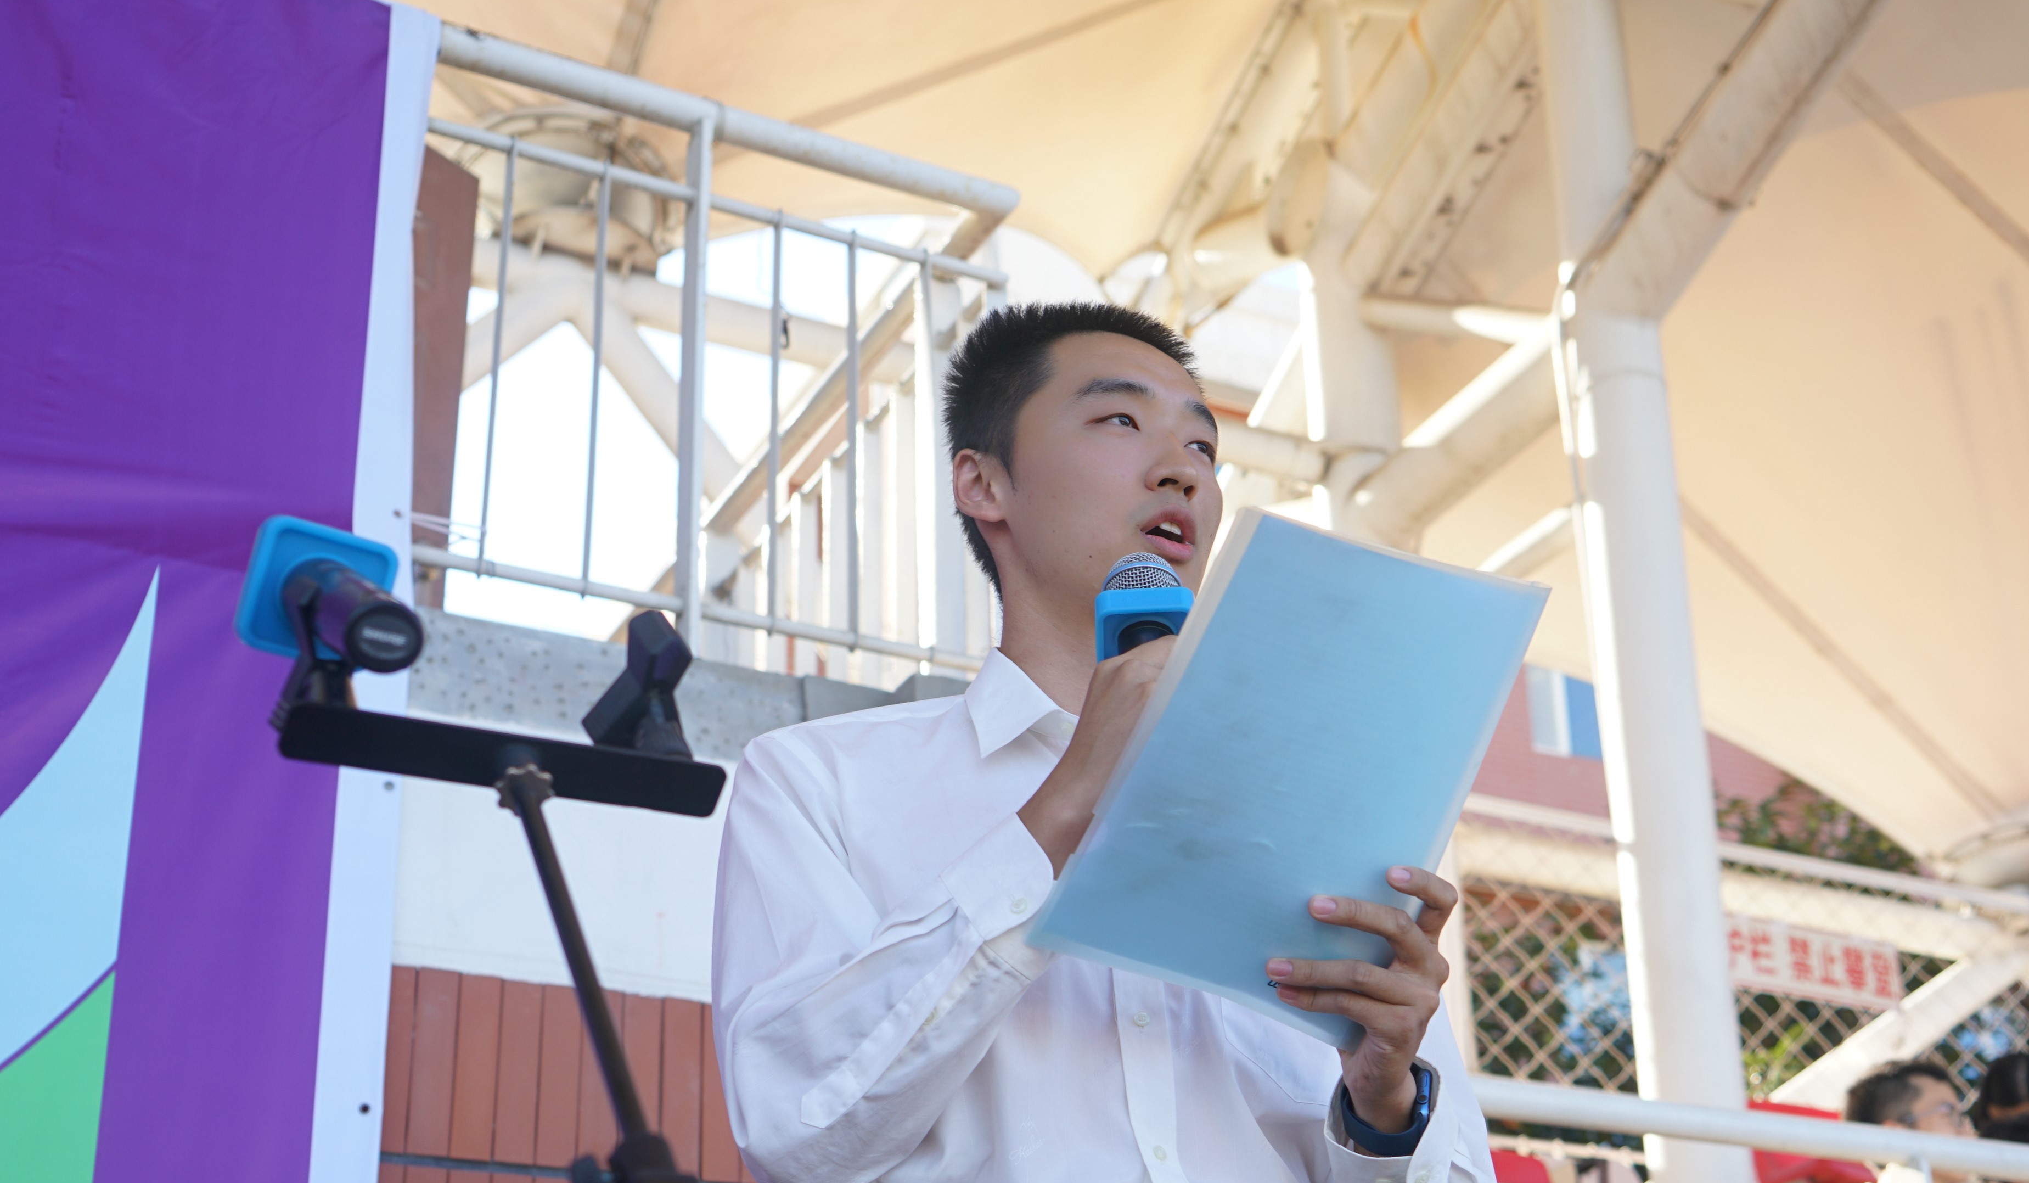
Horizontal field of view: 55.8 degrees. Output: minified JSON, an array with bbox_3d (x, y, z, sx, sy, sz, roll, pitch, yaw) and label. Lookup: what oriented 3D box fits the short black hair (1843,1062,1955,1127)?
[{"bbox_3d":[1.611,0.936,3.500,0.200,0.175,0.170,-30,-31,35],"label":"short black hair"}]

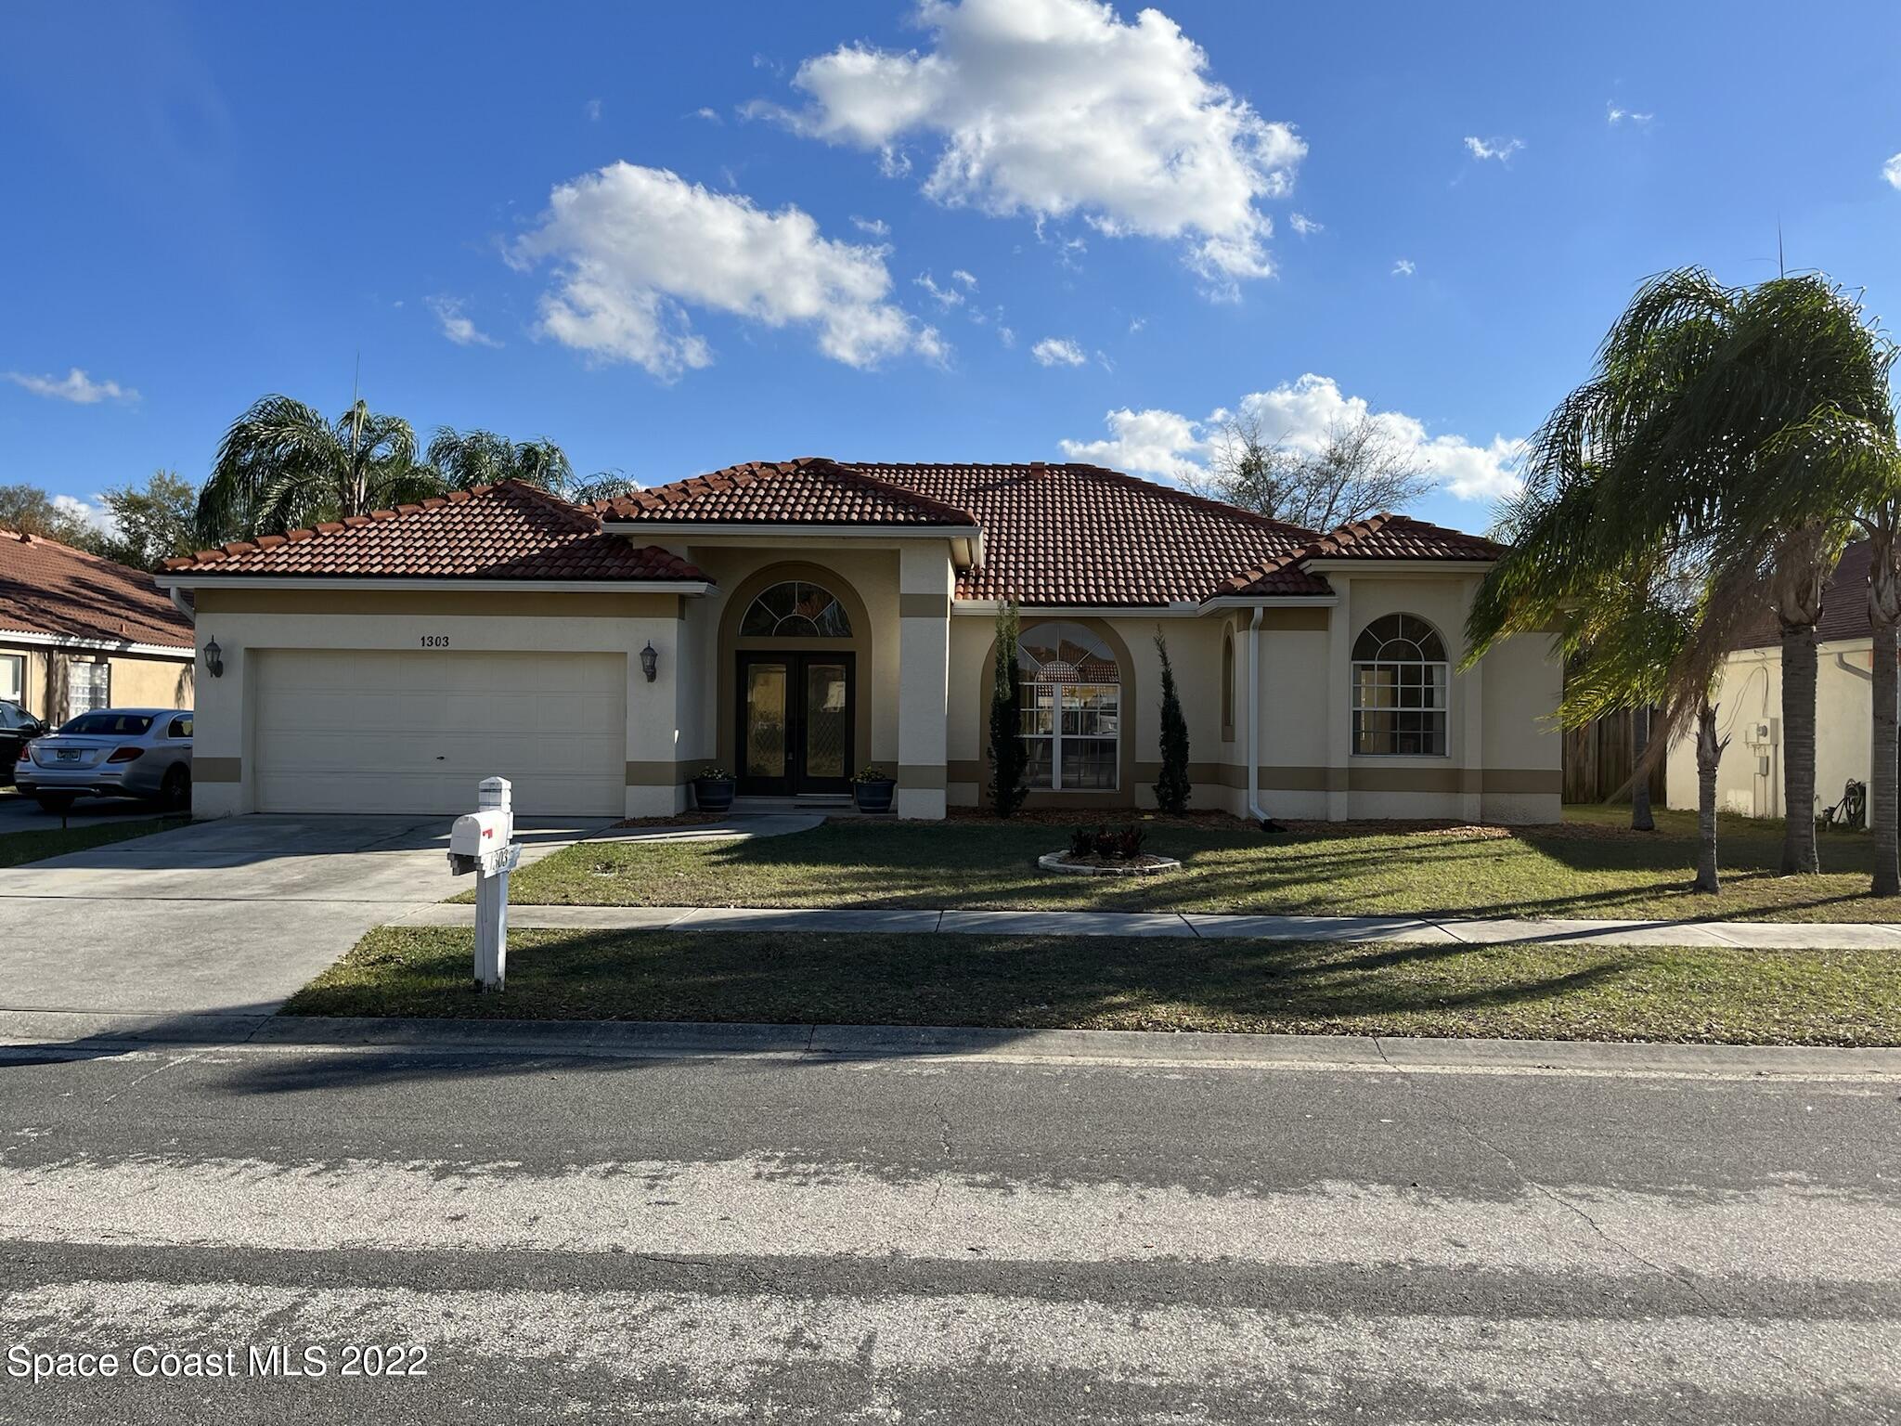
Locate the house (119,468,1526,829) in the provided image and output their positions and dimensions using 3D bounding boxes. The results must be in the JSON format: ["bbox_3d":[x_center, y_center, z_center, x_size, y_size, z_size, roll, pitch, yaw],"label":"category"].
[{"bbox_3d":[-0.537,-1.573,24.634,18.600,6.150,14.200,1,-1,1],"label":"house"}]

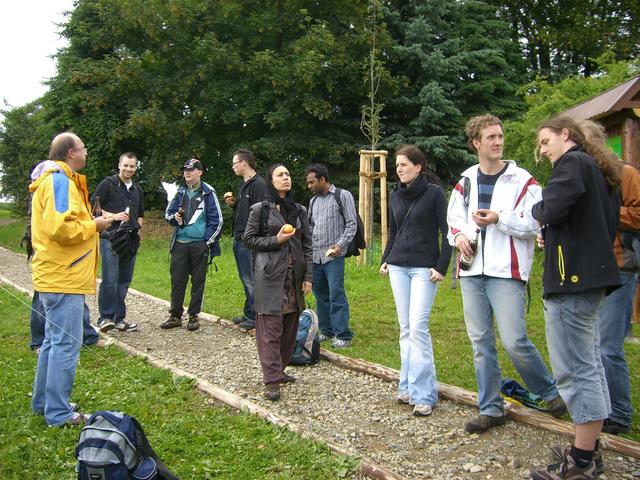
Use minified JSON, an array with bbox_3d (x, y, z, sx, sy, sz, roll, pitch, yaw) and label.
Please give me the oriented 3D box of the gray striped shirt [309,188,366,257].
[{"bbox_3d":[0.136,-0.155,6.600,0.520,0.740,0.360,3,5,40],"label":"gray striped shirt"}]

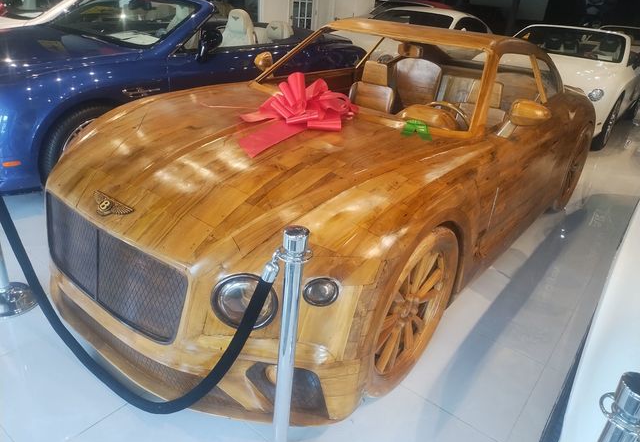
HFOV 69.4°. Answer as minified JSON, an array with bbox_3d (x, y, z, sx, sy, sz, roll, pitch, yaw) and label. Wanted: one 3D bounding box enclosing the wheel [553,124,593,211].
[{"bbox_3d":[2.108,-0.468,3.989,0.220,0.730,0.730,23,31,33],"label":"wheel"}]

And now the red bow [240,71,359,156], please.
[{"bbox_3d":[-0.097,-0.525,2.159,0.560,0.260,0.480,5,26,-1],"label":"red bow"}]

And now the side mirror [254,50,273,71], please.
[{"bbox_3d":[-0.396,-1.136,3.260,0.120,0.135,0.200,-15,32,-36],"label":"side mirror"}]

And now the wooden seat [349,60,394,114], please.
[{"bbox_3d":[0.277,-0.774,3.511,0.470,0.820,0.680,23,31,33],"label":"wooden seat"}]

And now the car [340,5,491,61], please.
[{"bbox_3d":[1.793,-2.994,8.077,1.950,1.420,4.800,23,31,33],"label":"car"}]

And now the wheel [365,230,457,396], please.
[{"bbox_3d":[0.317,0.350,1.952,0.220,0.735,0.735,23,31,33],"label":"wheel"}]

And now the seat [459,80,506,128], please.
[{"bbox_3d":[0.924,-0.495,3.054,0.470,0.820,0.680,23,31,33],"label":"seat"}]

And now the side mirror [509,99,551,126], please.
[{"bbox_3d":[1.024,-0.524,2.256,0.200,0.135,0.120,17,28,23],"label":"side mirror"}]

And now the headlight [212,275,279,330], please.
[{"bbox_3d":[-0.227,0.239,1.454,0.215,0.205,0.100,10,26,10],"label":"headlight"}]

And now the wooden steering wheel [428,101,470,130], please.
[{"bbox_3d":[0.757,-0.565,2.866,0.370,0.370,0.100,23,51,33],"label":"wooden steering wheel"}]

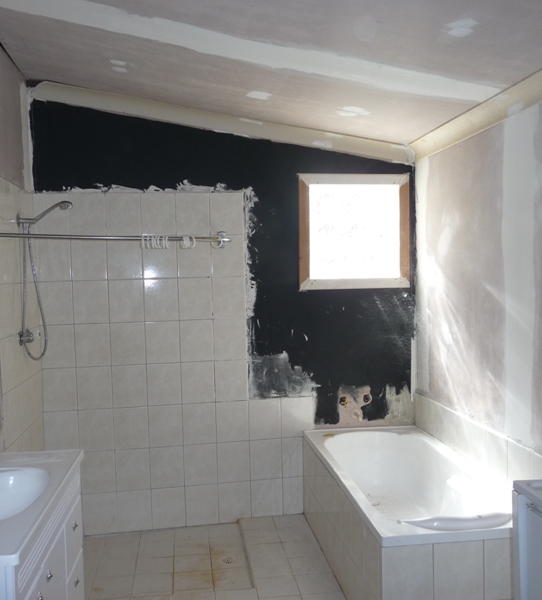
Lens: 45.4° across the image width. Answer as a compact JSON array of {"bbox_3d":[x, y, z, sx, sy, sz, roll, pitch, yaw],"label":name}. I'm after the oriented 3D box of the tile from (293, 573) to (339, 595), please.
[{"bbox_3d":[0.227,1.377,3.139,0.192,0.010,0.192,-2,3,-8],"label":"tile"}]

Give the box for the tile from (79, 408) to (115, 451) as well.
[{"bbox_3d":[-1.018,0.763,3.781,0.200,0.250,0.010,-2,3,-10],"label":"tile"}]

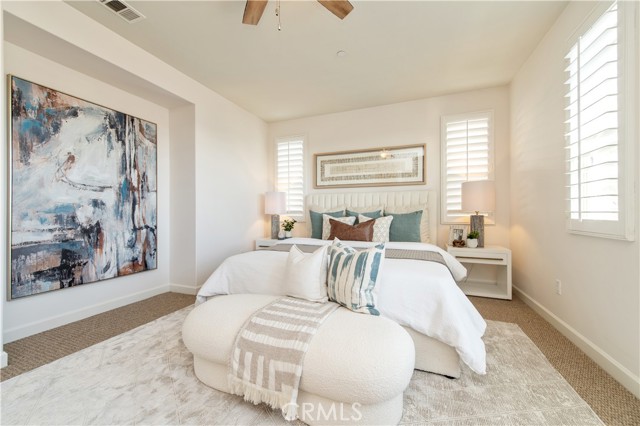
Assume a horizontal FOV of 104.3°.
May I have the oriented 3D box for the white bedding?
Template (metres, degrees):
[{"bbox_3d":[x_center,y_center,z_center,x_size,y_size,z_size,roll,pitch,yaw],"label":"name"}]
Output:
[{"bbox_3d":[0.244,0.666,2.741,2.280,0.580,1.880,0,0,21],"label":"white bedding"}]

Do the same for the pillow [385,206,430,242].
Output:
[{"bbox_3d":[1.190,0.173,3.431,0.560,0.500,0.170,0,-14,21],"label":"pillow"}]

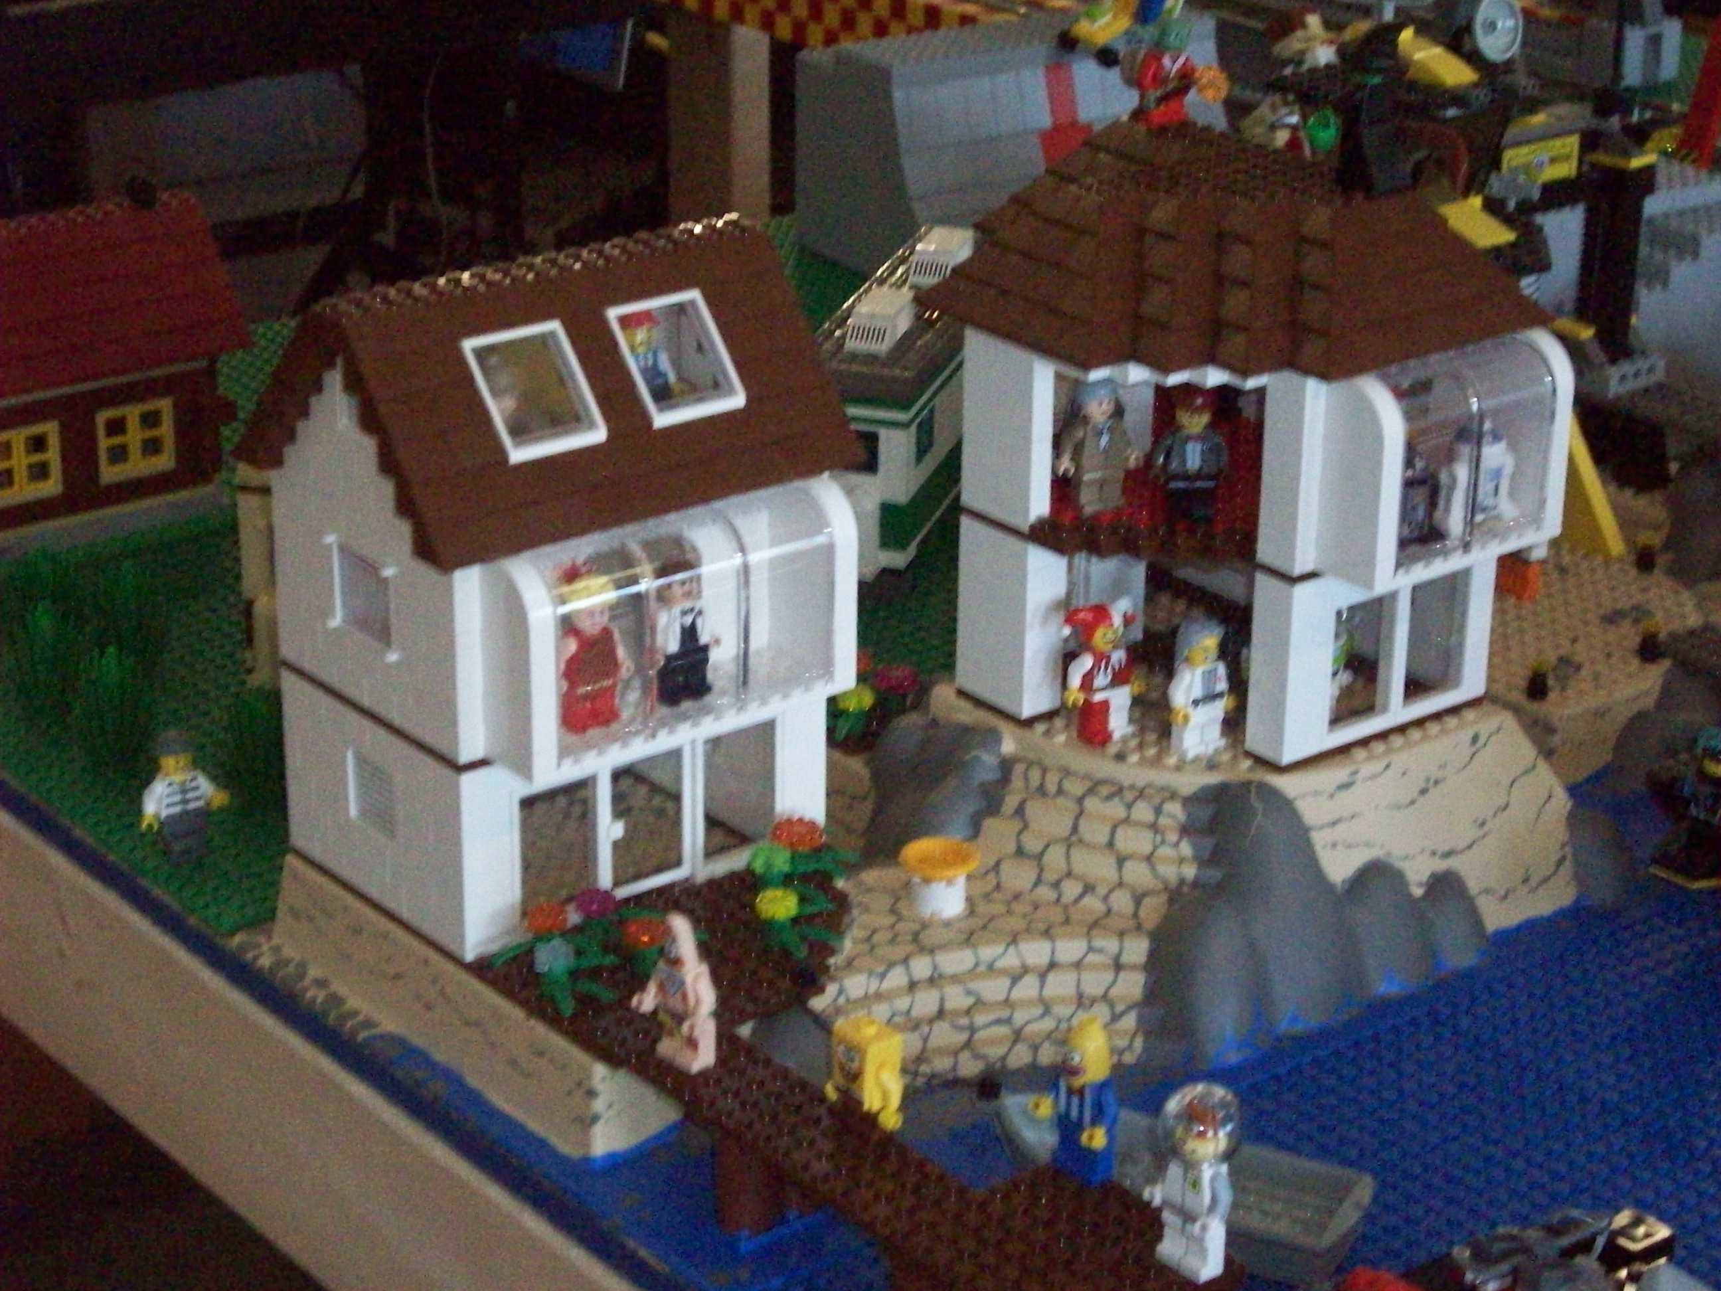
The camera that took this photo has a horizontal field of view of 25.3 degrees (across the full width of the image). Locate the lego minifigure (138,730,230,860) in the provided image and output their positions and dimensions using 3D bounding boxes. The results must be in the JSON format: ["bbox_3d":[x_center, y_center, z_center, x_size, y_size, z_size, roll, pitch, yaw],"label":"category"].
[{"bbox_3d":[-0.212,0.047,1.196,0.026,0.043,0.015,-16,28,-36],"label":"lego minifigure"}]

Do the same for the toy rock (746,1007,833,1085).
[{"bbox_3d":[-0.016,0.114,1.059,0.036,0.026,0.021,-16,28,-36],"label":"toy rock"}]

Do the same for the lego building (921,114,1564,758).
[{"bbox_3d":[0.119,-0.062,1.154,0.144,0.170,0.136,-16,28,-36],"label":"lego building"}]

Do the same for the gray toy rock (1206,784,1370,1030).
[{"bbox_3d":[0.125,0.074,1.118,0.042,0.060,0.045,-16,28,-36],"label":"gray toy rock"}]

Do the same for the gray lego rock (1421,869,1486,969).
[{"bbox_3d":[0.179,0.080,1.154,0.026,0.023,0.022,-16,28,-36],"label":"gray lego rock"}]

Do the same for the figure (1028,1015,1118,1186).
[{"bbox_3d":[0.053,0.114,0.963,0.018,0.043,0.025,-16,28,-36],"label":"figure"}]

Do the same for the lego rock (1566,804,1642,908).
[{"bbox_3d":[0.232,0.062,1.197,0.023,0.025,0.026,-16,28,-36],"label":"lego rock"}]

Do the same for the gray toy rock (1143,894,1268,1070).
[{"bbox_3d":[0.098,0.093,1.095,0.038,0.041,0.031,-16,28,-36],"label":"gray toy rock"}]

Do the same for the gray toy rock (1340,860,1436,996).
[{"bbox_3d":[0.157,0.081,1.138,0.030,0.032,0.027,-16,28,-36],"label":"gray toy rock"}]

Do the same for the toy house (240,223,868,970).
[{"bbox_3d":[-0.085,-0.022,1.108,0.144,0.181,0.128,-16,28,-36],"label":"toy house"}]

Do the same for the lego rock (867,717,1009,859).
[{"bbox_3d":[0.023,0.041,1.169,0.042,0.029,0.044,-16,28,-36],"label":"lego rock"}]

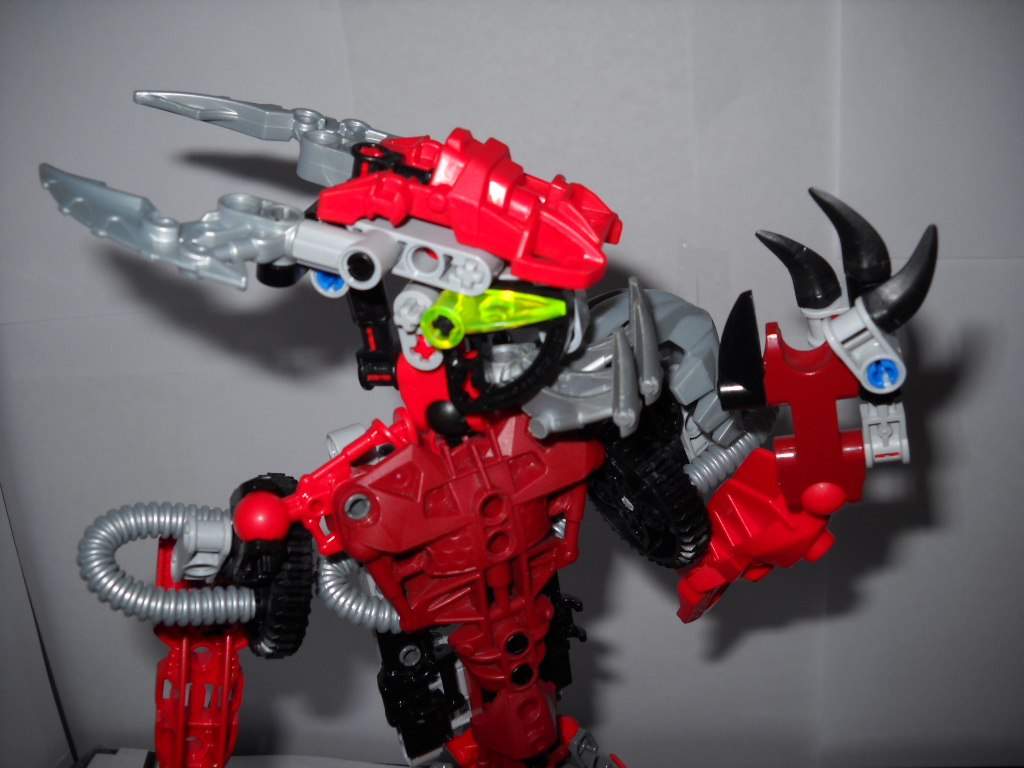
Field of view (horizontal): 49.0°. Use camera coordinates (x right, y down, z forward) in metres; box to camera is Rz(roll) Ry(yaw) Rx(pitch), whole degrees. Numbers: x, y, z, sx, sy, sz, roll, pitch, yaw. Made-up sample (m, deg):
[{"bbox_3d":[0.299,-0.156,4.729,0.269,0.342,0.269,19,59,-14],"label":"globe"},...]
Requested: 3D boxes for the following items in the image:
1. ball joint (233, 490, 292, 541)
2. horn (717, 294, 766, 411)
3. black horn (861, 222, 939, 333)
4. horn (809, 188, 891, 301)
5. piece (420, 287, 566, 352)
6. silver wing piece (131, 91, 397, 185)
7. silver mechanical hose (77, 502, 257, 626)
[{"bbox_3d":[-0.046,0.025,0.206,0.010,0.010,0.010,-2,13,0],"label":"ball joint"},{"bbox_3d":[0.042,-0.006,0.203,0.009,0.022,0.009,4,7,0],"label":"horn"},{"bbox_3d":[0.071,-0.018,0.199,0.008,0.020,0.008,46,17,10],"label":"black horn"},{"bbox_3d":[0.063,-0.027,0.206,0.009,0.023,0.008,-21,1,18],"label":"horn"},{"bbox_3d":[-0.003,-0.012,0.193,0.025,0.008,0.008,-1,37,23],"label":"piece"},{"bbox_3d":[-0.050,-0.050,0.219,0.053,0.009,0.019,16,42,9],"label":"silver wing piece"},{"bbox_3d":[-0.065,0.034,0.211,0.035,0.024,0.008,0,-19,0],"label":"silver mechanical hose"}]

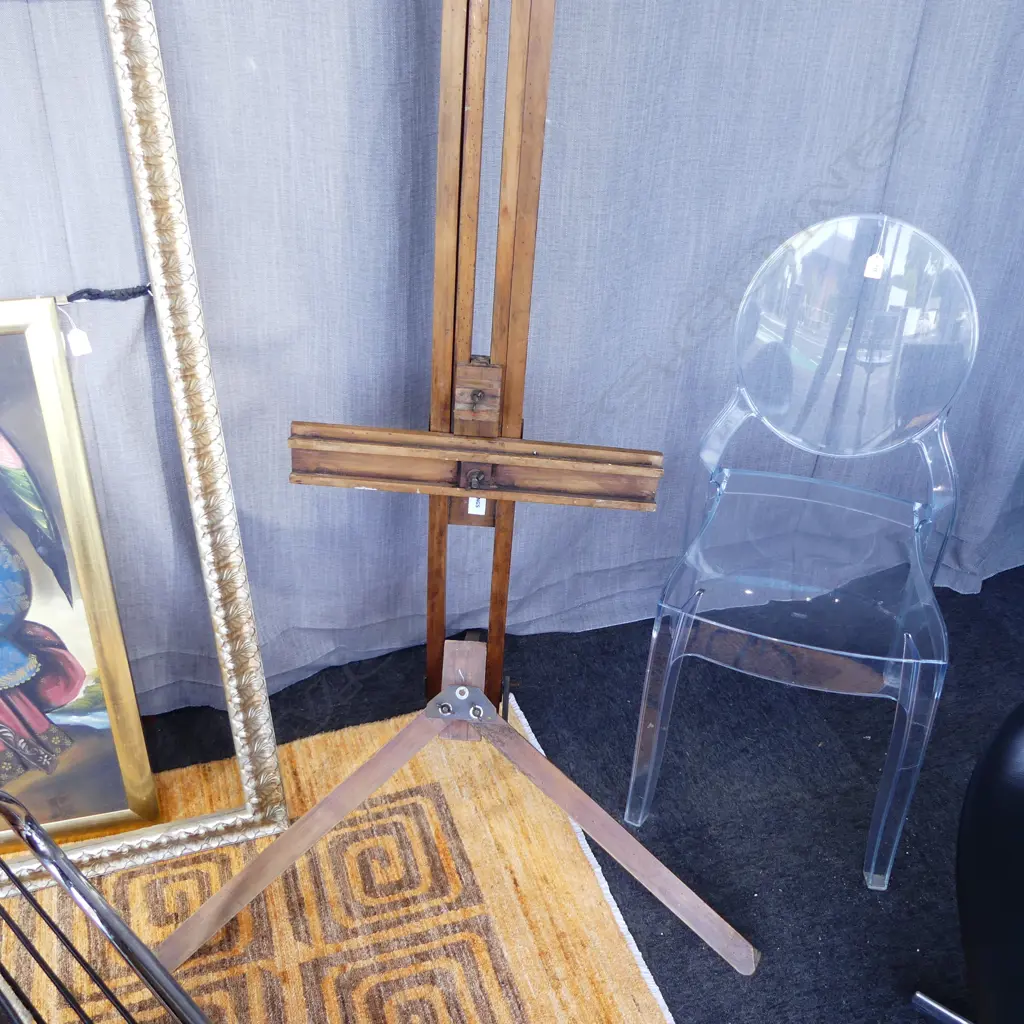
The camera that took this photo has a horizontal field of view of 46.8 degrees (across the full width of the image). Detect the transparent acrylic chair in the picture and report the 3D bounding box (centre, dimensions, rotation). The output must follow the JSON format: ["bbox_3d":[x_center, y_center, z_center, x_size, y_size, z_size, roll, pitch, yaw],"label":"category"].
[{"bbox_3d":[0.494,0.044,1.939,0.440,0.935,0.530,11,32,13],"label":"transparent acrylic chair"}]

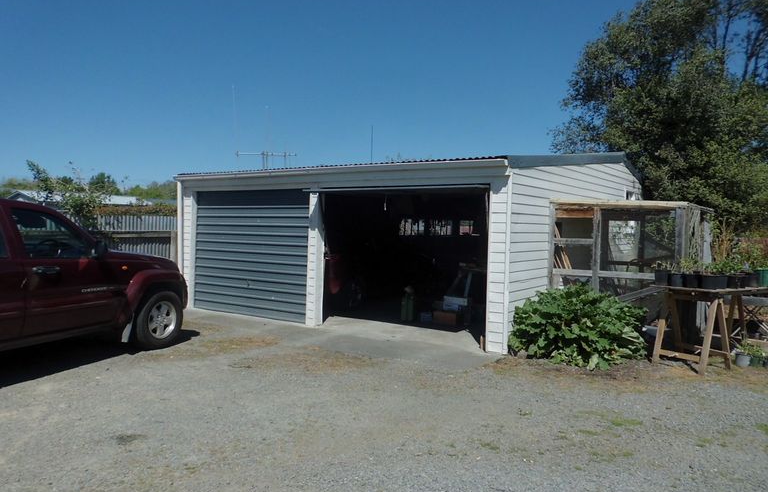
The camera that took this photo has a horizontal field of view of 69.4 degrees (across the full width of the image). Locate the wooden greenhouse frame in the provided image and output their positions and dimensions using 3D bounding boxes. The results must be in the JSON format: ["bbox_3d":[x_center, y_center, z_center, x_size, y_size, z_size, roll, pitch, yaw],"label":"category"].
[{"bbox_3d":[3.951,0.336,8.677,1.780,1.950,3.000,2,2,35],"label":"wooden greenhouse frame"}]

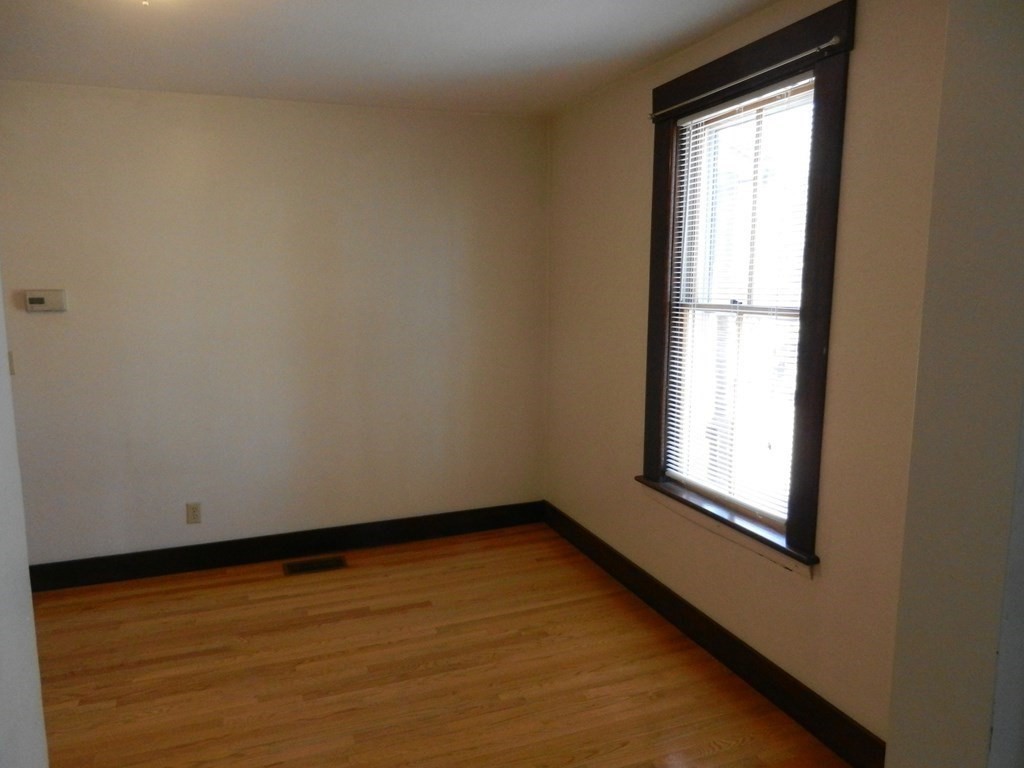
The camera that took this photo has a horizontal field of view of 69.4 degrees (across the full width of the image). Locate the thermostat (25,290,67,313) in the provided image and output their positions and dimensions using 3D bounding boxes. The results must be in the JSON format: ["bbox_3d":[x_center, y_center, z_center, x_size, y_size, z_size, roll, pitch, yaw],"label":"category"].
[{"bbox_3d":[-2.332,-0.414,3.699,0.163,0.105,0.034,-4,10,-21],"label":"thermostat"}]

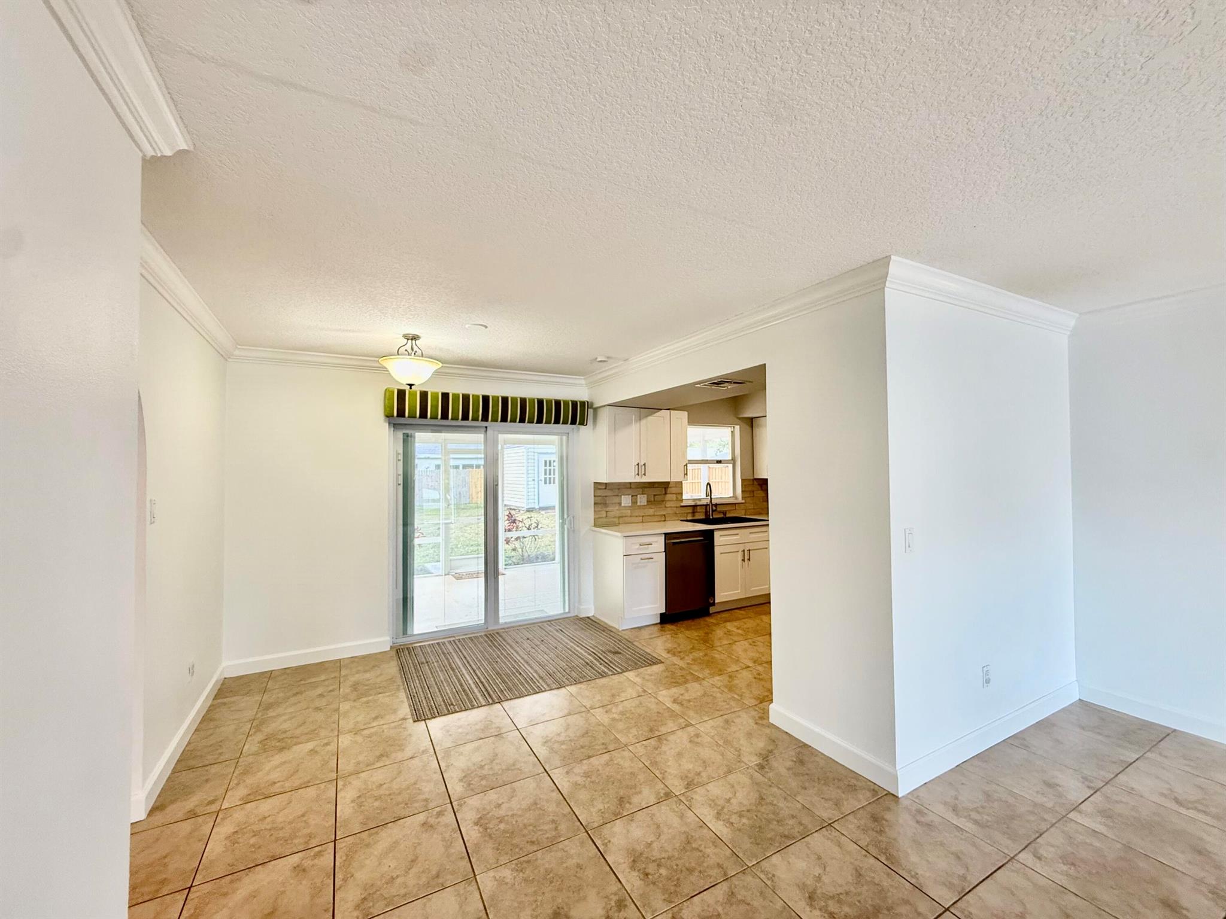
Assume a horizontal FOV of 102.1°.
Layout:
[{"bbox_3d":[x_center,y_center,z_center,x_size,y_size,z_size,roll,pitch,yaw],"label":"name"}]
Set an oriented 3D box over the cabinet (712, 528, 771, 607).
[{"bbox_3d":[1.274,1.135,5.573,0.838,0.808,0.614,0,-1,-29],"label":"cabinet"}]

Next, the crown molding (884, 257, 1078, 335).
[{"bbox_3d":[2.121,-0.853,2.728,2.027,0.095,0.086,0,-1,-29],"label":"crown molding"}]

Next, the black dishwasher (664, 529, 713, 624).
[{"bbox_3d":[0.644,1.167,5.189,0.618,0.876,0.596,0,-1,-29],"label":"black dishwasher"}]

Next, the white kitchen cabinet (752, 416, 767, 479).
[{"bbox_3d":[2.087,-0.141,6.221,0.572,0.759,0.316,0,-1,-29],"label":"white kitchen cabinet"}]

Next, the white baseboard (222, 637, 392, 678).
[{"bbox_3d":[-2.358,1.550,3.907,1.120,0.104,0.017,0,-1,-29],"label":"white baseboard"}]

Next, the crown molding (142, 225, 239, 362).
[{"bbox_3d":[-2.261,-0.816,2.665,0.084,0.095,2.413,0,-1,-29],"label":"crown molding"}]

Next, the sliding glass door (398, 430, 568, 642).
[{"bbox_3d":[-1.164,0.612,4.731,1.742,1.993,0.106,0,-1,-29],"label":"sliding glass door"}]

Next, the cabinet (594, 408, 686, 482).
[{"bbox_3d":[0.303,-0.145,5.243,0.983,0.759,0.321,0,-1,-29],"label":"cabinet"}]

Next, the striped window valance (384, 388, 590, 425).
[{"bbox_3d":[-1.089,-0.462,4.570,1.853,0.242,0.146,0,-1,-29],"label":"striped window valance"}]

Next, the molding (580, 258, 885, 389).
[{"bbox_3d":[0.499,-0.827,3.659,0.109,0.089,3.272,0,-1,-29],"label":"molding"}]

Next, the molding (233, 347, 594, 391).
[{"bbox_3d":[-1.547,-0.785,4.383,2.987,0.095,0.084,0,-1,-29],"label":"molding"}]

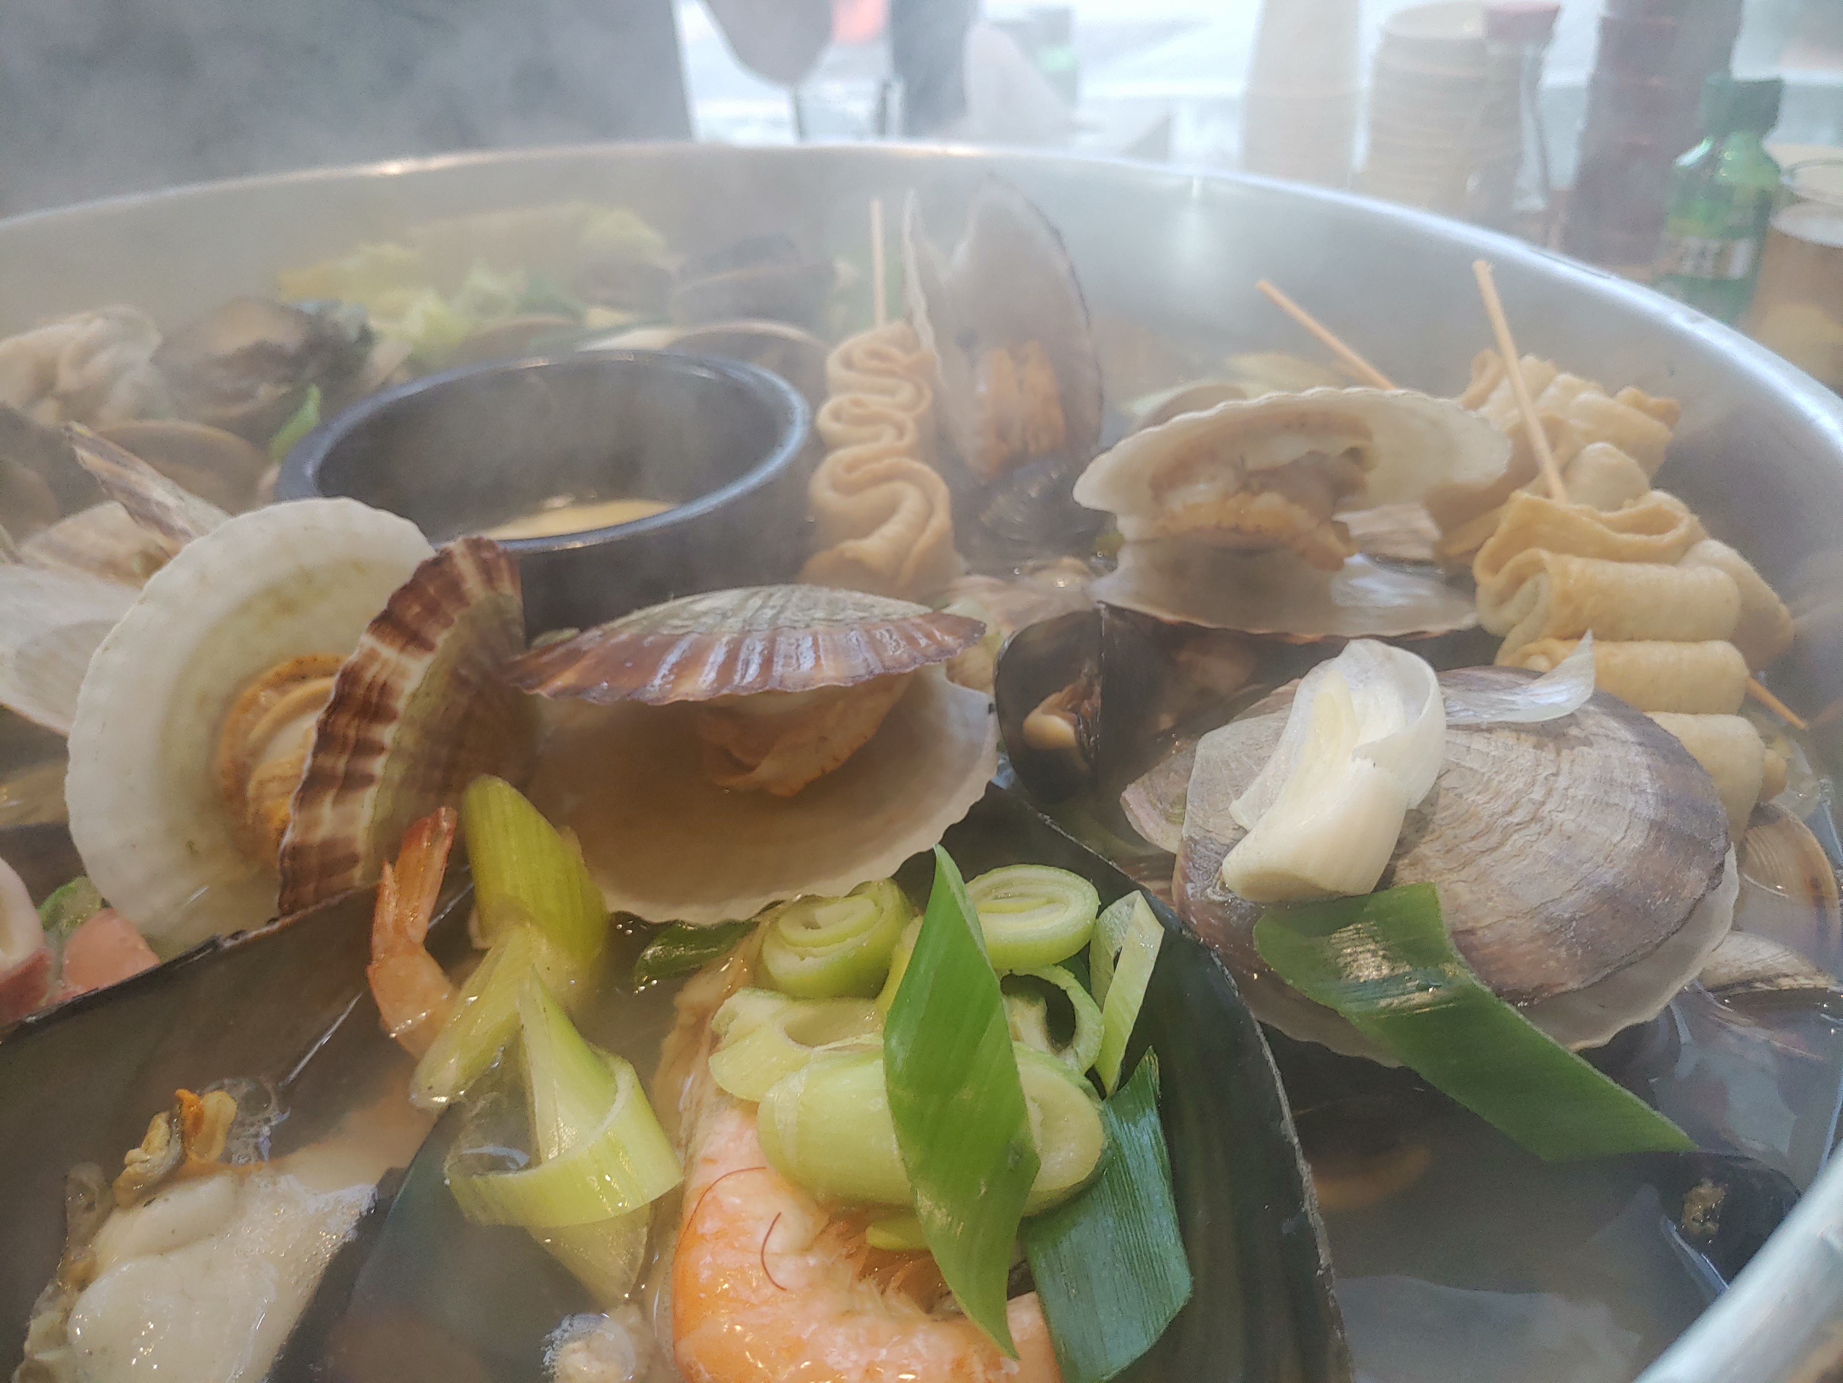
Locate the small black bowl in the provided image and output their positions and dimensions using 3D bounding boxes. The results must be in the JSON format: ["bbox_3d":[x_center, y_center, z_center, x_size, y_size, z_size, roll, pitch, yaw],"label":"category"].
[{"bbox_3d":[-0.091,-0.035,0.361,0.129,0.066,0.129,-2,32,0],"label":"small black bowl"}]

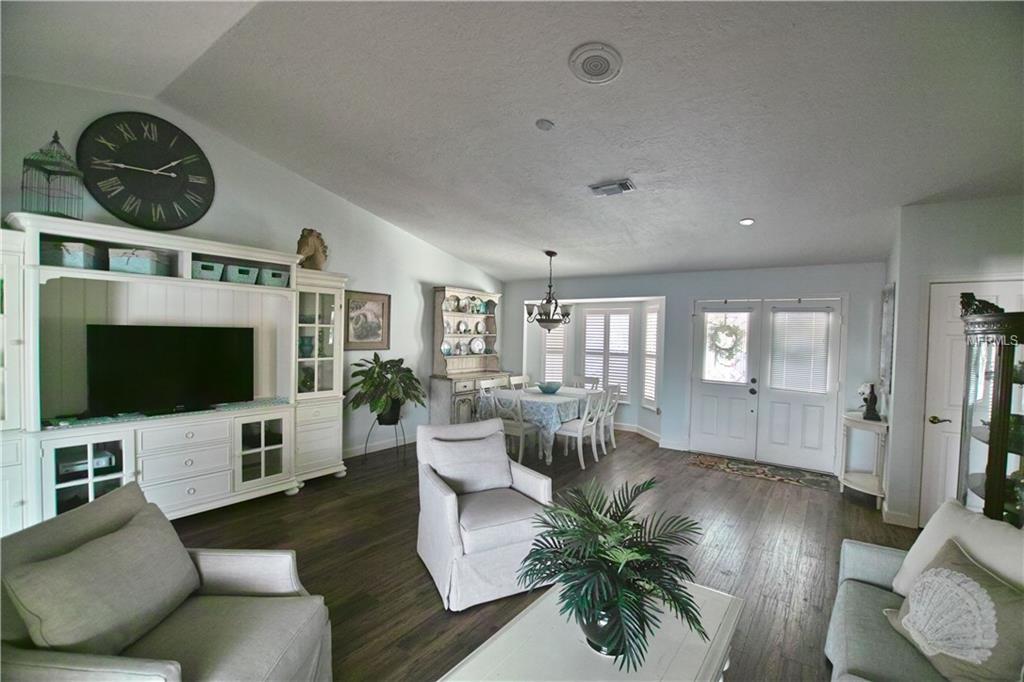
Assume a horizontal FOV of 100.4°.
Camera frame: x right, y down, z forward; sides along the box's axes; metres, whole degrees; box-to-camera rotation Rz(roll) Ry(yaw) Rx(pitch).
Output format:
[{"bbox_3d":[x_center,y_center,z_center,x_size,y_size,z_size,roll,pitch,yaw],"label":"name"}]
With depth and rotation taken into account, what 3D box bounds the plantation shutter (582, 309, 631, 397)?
[{"bbox_3d":[1.552,0.219,7.075,0.860,1.490,0.070,2,2,36],"label":"plantation shutter"}]

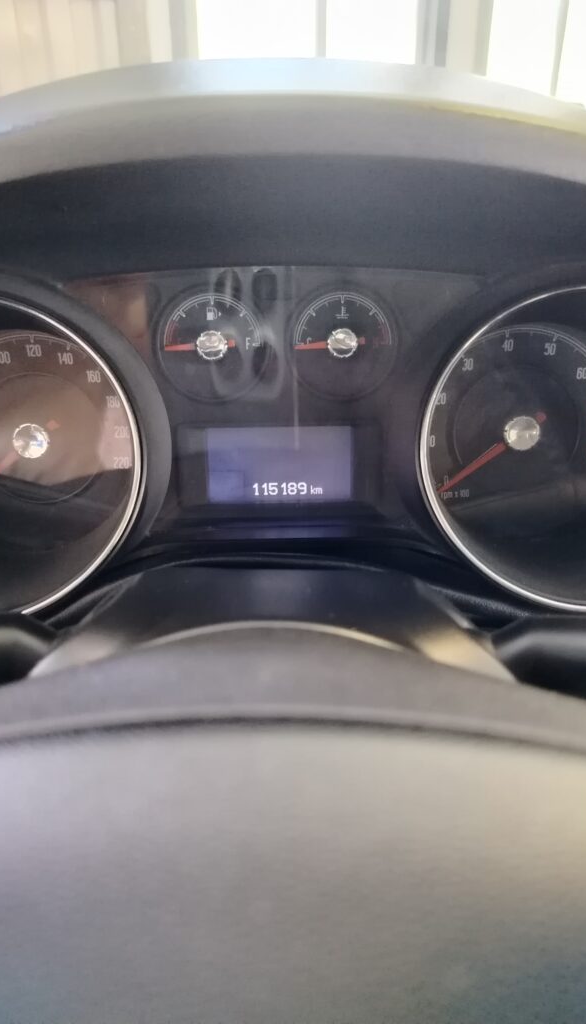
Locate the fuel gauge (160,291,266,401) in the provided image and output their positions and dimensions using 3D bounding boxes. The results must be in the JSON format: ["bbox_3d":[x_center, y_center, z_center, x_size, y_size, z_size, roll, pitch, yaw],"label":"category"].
[{"bbox_3d":[-0.034,-0.070,0.298,0.044,0.045,0.013,0,12,0],"label":"fuel gauge"}]

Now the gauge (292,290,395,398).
[{"bbox_3d":[0.021,-0.070,0.298,0.044,0.044,0.013,0,12,0],"label":"gauge"}]

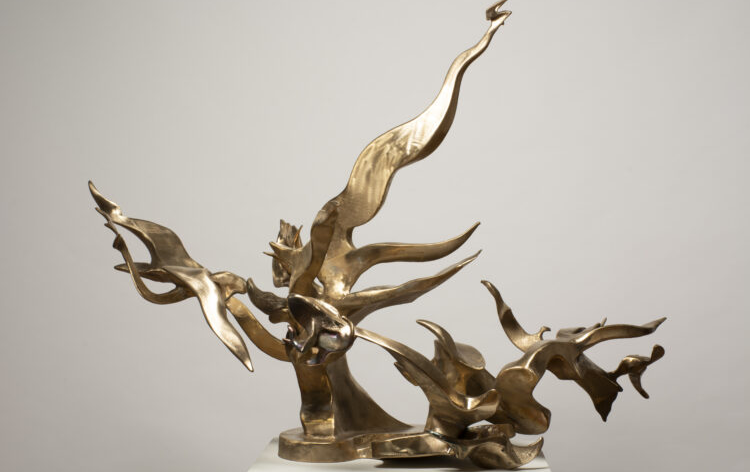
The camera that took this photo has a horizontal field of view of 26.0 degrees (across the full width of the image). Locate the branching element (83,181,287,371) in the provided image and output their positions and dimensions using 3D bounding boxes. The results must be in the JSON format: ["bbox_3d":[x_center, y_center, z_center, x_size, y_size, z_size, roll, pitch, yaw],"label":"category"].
[{"bbox_3d":[-0.369,0.078,3.200,0.390,0.370,0.220,0,1,0],"label":"branching element"}]

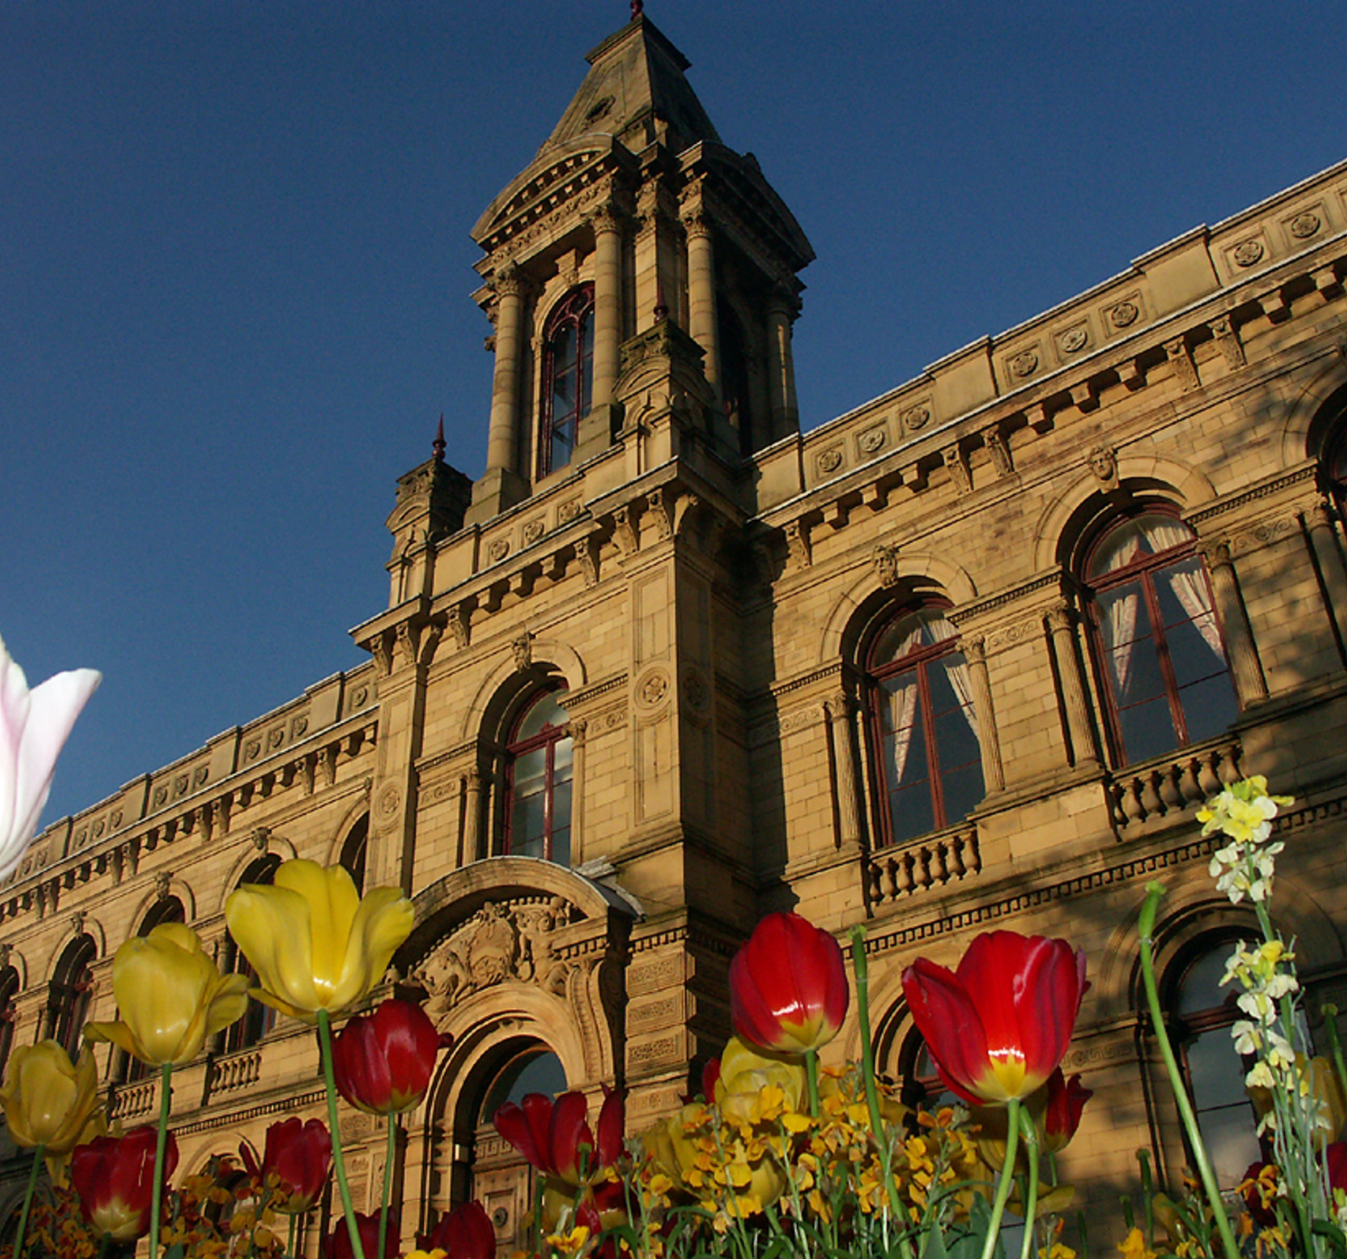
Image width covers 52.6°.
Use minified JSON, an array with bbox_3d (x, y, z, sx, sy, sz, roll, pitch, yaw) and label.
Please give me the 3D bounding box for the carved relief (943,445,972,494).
[{"bbox_3d":[3.866,-2.171,18.555,0.250,0.580,0.340,-24,-37,33],"label":"carved relief"}]

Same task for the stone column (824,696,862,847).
[{"bbox_3d":[2.252,1.881,18.207,0.300,2.060,0.300,-2,-31,-1],"label":"stone column"}]

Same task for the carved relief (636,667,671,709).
[{"bbox_3d":[-0.249,0.723,16.709,0.546,0.546,0.104,-24,-38,33],"label":"carved relief"}]

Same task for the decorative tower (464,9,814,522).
[{"bbox_3d":[-0.561,-6.545,25.658,5.590,13.390,5.590,-24,-38,33],"label":"decorative tower"}]

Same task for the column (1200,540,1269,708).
[{"bbox_3d":[6.335,-0.085,15.404,0.300,2.060,0.300,-24,-37,33],"label":"column"}]

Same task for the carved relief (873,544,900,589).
[{"bbox_3d":[2.939,-0.872,18.779,0.330,0.600,0.280,-24,-37,33],"label":"carved relief"}]

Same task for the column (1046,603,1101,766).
[{"bbox_3d":[4.815,0.638,16.453,0.300,2.060,0.300,-24,-37,33],"label":"column"}]

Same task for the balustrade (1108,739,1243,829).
[{"bbox_3d":[5.518,1.721,15.064,1.480,0.660,0.200,-24,-37,33],"label":"balustrade"}]

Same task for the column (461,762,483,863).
[{"bbox_3d":[-2.900,2.962,19.723,0.290,2.050,0.290,-24,-37,33],"label":"column"}]

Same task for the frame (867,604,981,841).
[{"bbox_3d":[3.366,1.182,18.128,1.500,3.250,0.200,-24,-37,33],"label":"frame"}]

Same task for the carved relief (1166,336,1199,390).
[{"bbox_3d":[6.294,-3.295,16.863,0.250,0.580,0.340,-24,-37,33],"label":"carved relief"}]

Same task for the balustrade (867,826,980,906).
[{"bbox_3d":[3.047,2.918,16.757,1.480,0.660,0.200,-24,-37,33],"label":"balustrade"}]

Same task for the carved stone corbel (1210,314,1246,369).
[{"bbox_3d":[6.208,-3.190,15.227,0.234,0.559,0.338,-24,-38,33],"label":"carved stone corbel"}]

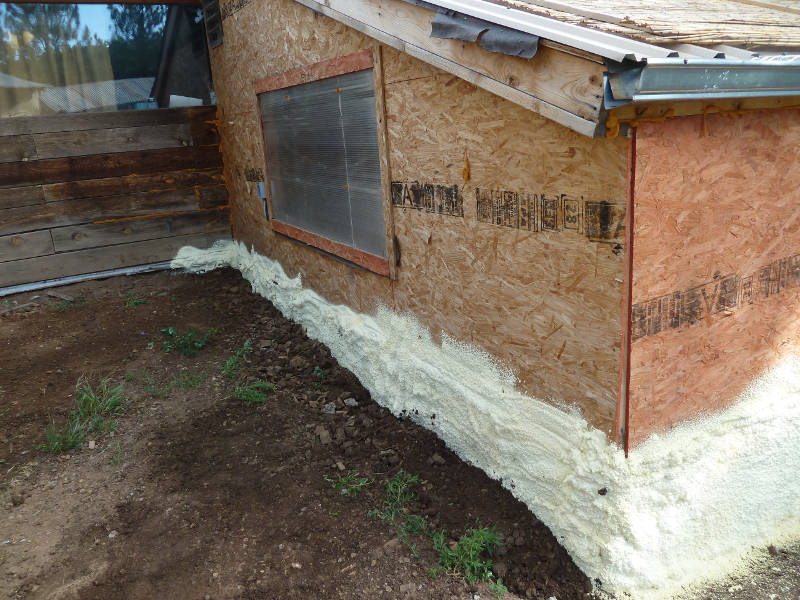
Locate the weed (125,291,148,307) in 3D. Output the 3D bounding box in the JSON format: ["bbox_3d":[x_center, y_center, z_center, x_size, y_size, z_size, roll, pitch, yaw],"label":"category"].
[{"bbox_3d":[-1.978,-0.011,4.337,0.165,0.085,0.140,-3,17,0],"label":"weed"}]

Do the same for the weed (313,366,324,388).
[{"bbox_3d":[-0.425,0.405,3.016,0.063,0.090,0.065,-3,17,0],"label":"weed"}]

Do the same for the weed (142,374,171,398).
[{"bbox_3d":[-1.241,0.441,2.946,0.130,0.075,0.130,-3,17,0],"label":"weed"}]

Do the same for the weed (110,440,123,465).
[{"bbox_3d":[-1.162,0.625,2.369,0.046,0.080,0.055,-3,17,0],"label":"weed"}]

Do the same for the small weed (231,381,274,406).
[{"bbox_3d":[-0.733,0.465,2.871,0.210,0.070,0.160,-3,17,0],"label":"small weed"}]

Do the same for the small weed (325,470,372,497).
[{"bbox_3d":[-0.195,0.694,2.185,0.180,0.050,0.110,-3,17,0],"label":"small weed"}]

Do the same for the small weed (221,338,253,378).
[{"bbox_3d":[-0.905,0.326,3.220,0.155,0.120,0.260,-3,17,0],"label":"small weed"}]

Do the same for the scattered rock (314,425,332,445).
[{"bbox_3d":[-0.333,0.585,2.515,0.080,0.055,0.075,-3,17,0],"label":"scattered rock"}]

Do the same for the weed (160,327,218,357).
[{"bbox_3d":[-1.268,0.249,3.465,0.310,0.120,0.230,-3,17,0],"label":"weed"}]

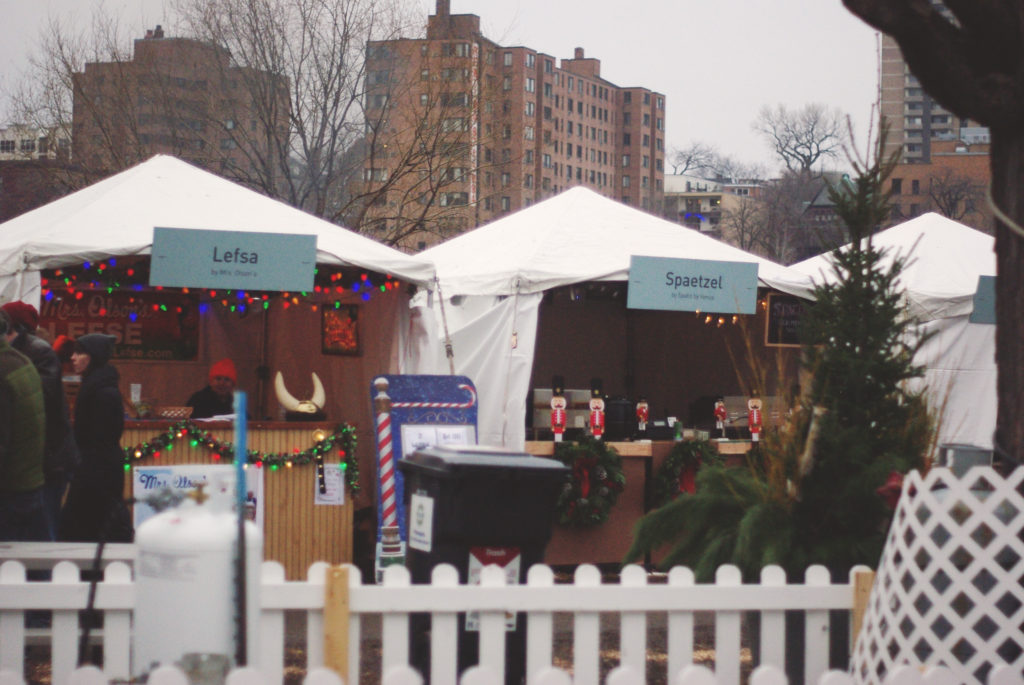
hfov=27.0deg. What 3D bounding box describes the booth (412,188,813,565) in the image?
[{"bbox_3d":[0.570,0.230,18.000,3.100,3.100,3.100,1,-1,-28],"label":"booth"}]

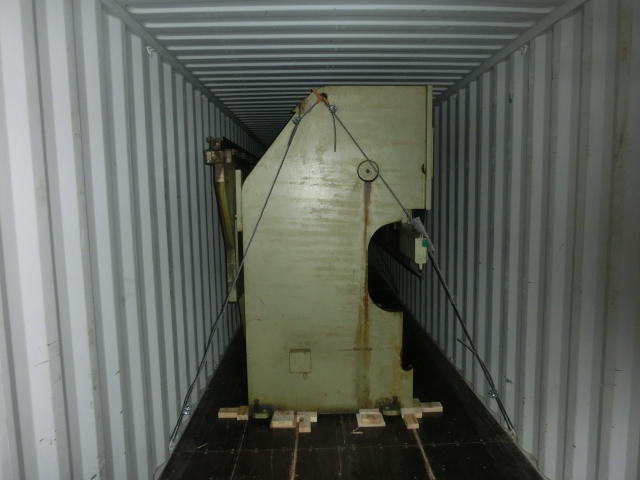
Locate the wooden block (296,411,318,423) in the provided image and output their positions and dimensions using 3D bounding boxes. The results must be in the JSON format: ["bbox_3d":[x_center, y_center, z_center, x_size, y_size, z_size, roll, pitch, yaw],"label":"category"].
[{"bbox_3d":[-0.095,1.348,3.381,0.151,0.043,0.089,-1,6,-1],"label":"wooden block"}]

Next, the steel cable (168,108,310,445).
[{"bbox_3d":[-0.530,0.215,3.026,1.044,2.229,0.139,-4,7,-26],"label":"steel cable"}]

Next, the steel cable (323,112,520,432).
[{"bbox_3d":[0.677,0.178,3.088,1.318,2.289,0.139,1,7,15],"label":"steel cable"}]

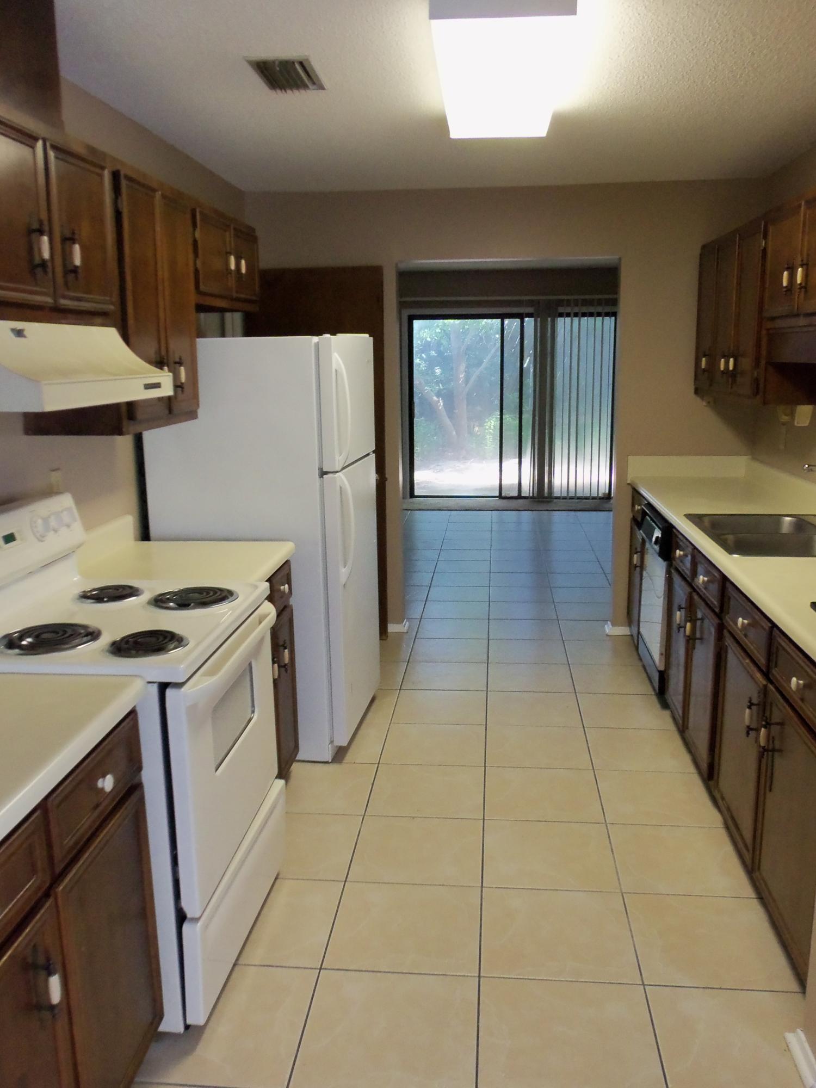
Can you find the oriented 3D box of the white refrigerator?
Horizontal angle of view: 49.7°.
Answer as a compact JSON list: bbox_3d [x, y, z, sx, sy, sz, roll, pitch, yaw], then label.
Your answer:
[{"bbox_3d":[-0.542,-0.022,3.729,0.782,1.647,0.716,1,12,9],"label":"white refrigerator"}]

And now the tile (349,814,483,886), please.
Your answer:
[{"bbox_3d":[0.036,0.992,2.853,0.414,0.012,0.396,0,12,6],"label":"tile"}]

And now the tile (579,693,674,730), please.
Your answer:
[{"bbox_3d":[0.980,0.754,3.942,0.412,0.012,0.393,0,12,6],"label":"tile"}]

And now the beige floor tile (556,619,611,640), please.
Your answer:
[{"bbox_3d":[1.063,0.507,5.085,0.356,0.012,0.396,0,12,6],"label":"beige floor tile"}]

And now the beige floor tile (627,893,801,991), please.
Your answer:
[{"bbox_3d":[0.830,1.096,2.429,0.410,0.012,0.396,0,12,6],"label":"beige floor tile"}]

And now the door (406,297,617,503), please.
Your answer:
[{"bbox_3d":[1.106,-1.508,9.482,2.213,2.105,0.120,0,12,6],"label":"door"}]

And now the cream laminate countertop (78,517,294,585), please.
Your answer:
[{"bbox_3d":[-0.764,0.025,2.949,0.617,0.137,0.633,0,12,6],"label":"cream laminate countertop"}]

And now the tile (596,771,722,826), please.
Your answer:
[{"bbox_3d":[0.903,0.917,3.168,0.412,0.012,0.393,0,12,6],"label":"tile"}]

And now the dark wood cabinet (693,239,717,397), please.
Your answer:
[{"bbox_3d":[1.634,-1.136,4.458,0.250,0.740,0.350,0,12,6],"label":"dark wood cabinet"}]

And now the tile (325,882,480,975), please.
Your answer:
[{"bbox_3d":[-0.003,1.077,2.477,0.412,0.012,0.393,0,12,6],"label":"tile"}]

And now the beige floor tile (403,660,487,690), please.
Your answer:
[{"bbox_3d":[0.192,0.673,4.447,0.420,0.012,0.397,0,12,6],"label":"beige floor tile"}]

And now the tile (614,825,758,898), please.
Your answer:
[{"bbox_3d":[0.869,1.012,2.816,0.410,0.012,0.399,0,12,6],"label":"tile"}]

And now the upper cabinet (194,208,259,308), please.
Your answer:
[{"bbox_3d":[-0.859,-1.126,3.552,0.298,0.348,0.870,0,12,6],"label":"upper cabinet"}]

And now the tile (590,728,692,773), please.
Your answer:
[{"bbox_3d":[0.946,0.844,3.592,0.410,0.012,0.399,0,12,6],"label":"tile"}]

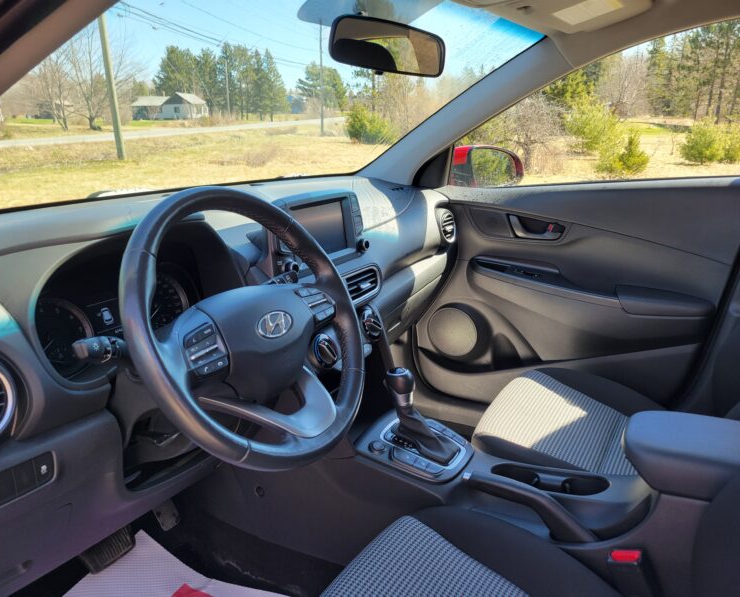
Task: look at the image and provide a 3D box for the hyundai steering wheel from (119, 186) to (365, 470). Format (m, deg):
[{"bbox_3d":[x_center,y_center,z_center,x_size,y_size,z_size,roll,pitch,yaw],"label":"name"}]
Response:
[{"bbox_3d":[-0.157,0.038,0.769,0.105,0.370,0.370,-26,-1,34],"label":"hyundai steering wheel"}]

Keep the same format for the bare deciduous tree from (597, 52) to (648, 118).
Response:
[{"bbox_3d":[24.488,-20.662,58.000,5.000,6.300,5.000,7,19,21],"label":"bare deciduous tree"}]

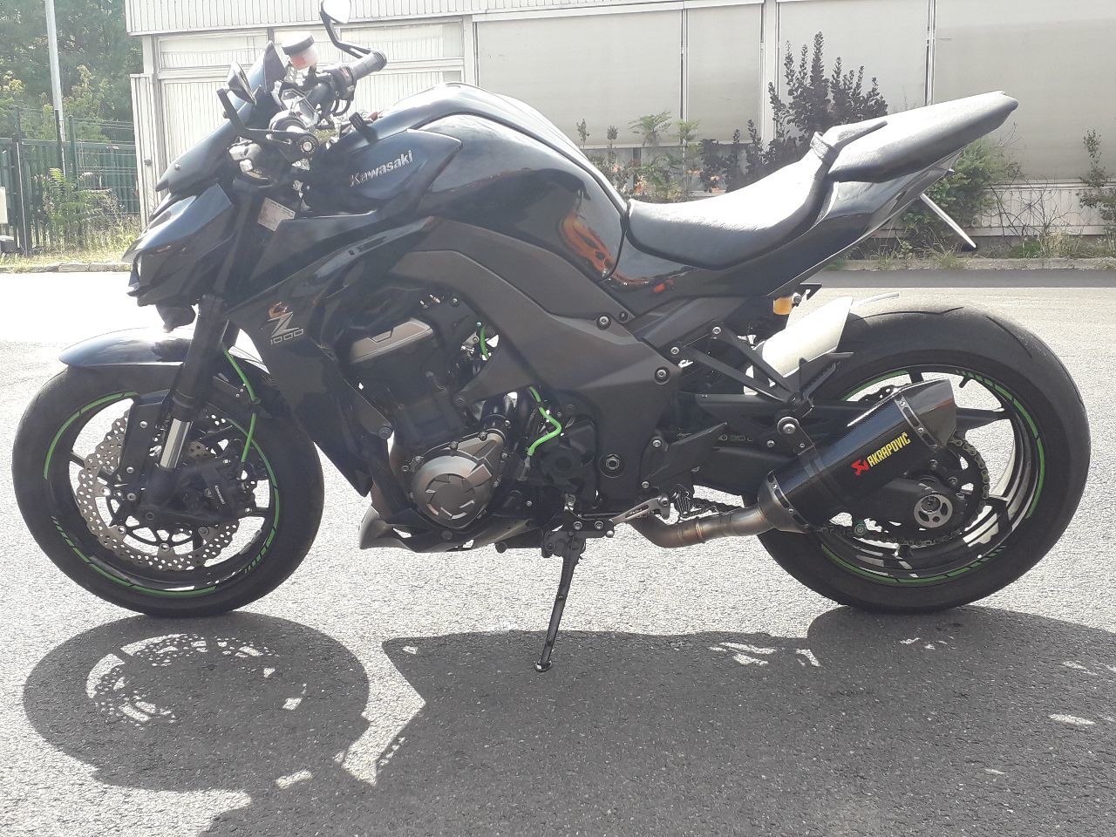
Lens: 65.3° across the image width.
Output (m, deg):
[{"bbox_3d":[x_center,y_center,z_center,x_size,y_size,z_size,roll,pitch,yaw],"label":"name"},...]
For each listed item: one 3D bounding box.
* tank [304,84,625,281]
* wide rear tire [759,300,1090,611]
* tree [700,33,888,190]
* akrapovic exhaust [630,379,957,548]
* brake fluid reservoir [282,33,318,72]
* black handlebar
[{"bbox_3d":[-0.153,-0.422,1.537,0.550,0.320,0.380,-1,23,7],"label":"tank"},{"bbox_3d":[0.665,0.085,1.665,0.622,0.622,0.190,-1,23,7],"label":"wide rear tire"},{"bbox_3d":[2.800,-3.280,10.300,2.200,2.550,1.700,-1,8,0],"label":"tree"},{"bbox_3d":[0.392,0.106,1.490,0.580,0.175,0.160,-23,19,16],"label":"akrapovic exhaust"},{"bbox_3d":[-0.490,-0.700,1.655,0.064,0.062,0.064,-13,28,13],"label":"brake fluid reservoir"},{"bbox_3d":[-0.390,-0.726,1.790,0.042,0.042,0.130,8,37,25],"label":"black handlebar"}]

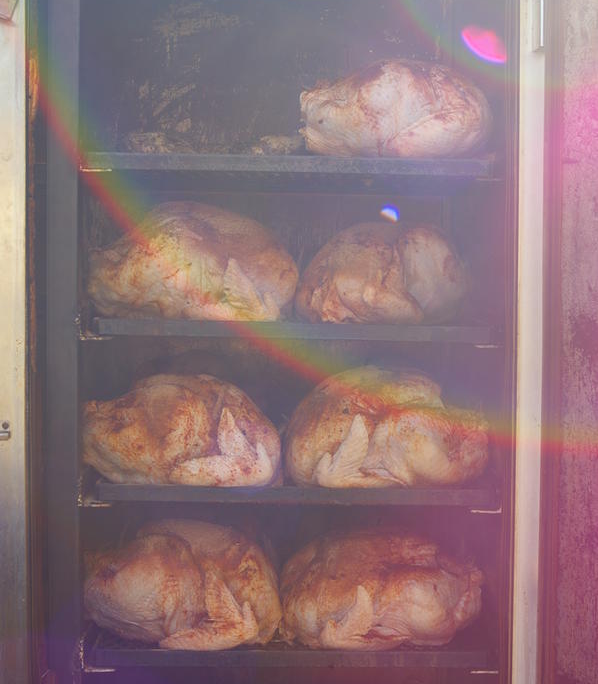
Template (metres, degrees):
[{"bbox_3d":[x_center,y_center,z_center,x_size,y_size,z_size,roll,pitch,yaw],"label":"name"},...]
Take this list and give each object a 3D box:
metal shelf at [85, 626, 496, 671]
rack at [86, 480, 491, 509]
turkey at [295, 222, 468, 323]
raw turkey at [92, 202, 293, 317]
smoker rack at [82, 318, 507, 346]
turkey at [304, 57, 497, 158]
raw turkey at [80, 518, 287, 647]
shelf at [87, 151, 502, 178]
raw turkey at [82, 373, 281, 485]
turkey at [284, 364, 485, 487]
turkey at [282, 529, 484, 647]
[{"bbox_3d":[-0.020,0.512,2.572,0.655,0.030,0.580,1,3,-2],"label":"metal shelf"},{"bbox_3d":[-0.016,0.238,2.558,0.655,0.030,0.580,1,3,-2],"label":"rack"},{"bbox_3d":[0.144,-0.124,2.412,0.305,0.171,0.240,-1,4,-32],"label":"turkey"},{"bbox_3d":[-0.183,-0.141,2.381,0.363,0.201,0.250,1,3,-2],"label":"raw turkey"},{"bbox_3d":[-0.016,-0.032,2.543,0.655,0.030,0.580,1,3,-2],"label":"smoker rack"},{"bbox_3d":[0.168,-0.399,2.378,0.333,0.182,0.250,1,3,-2],"label":"turkey"},{"bbox_3d":[-0.203,0.406,2.411,0.346,0.194,0.250,1,3,-2],"label":"raw turkey"},{"bbox_3d":[-0.023,-0.303,2.528,0.655,0.030,0.580,1,3,-2],"label":"shelf"},{"bbox_3d":[-0.205,0.141,2.396,0.344,0.176,0.250,1,3,-2],"label":"raw turkey"},{"bbox_3d":[0.152,0.138,2.407,0.357,0.190,0.250,1,3,-2],"label":"turkey"},{"bbox_3d":[0.144,0.417,2.422,0.356,0.179,0.250,1,3,-2],"label":"turkey"}]

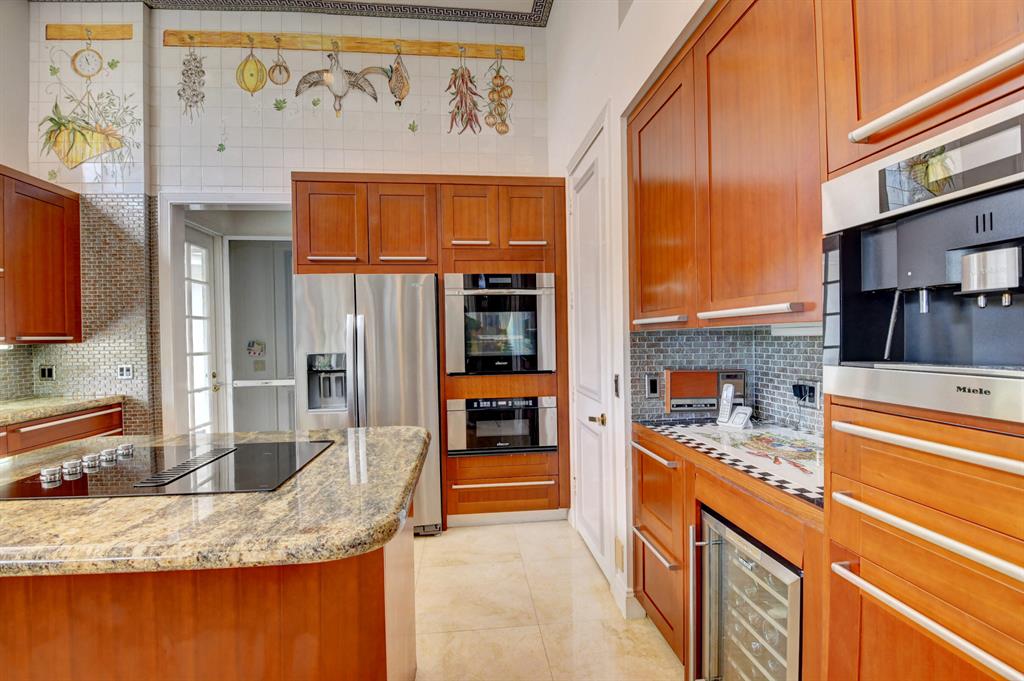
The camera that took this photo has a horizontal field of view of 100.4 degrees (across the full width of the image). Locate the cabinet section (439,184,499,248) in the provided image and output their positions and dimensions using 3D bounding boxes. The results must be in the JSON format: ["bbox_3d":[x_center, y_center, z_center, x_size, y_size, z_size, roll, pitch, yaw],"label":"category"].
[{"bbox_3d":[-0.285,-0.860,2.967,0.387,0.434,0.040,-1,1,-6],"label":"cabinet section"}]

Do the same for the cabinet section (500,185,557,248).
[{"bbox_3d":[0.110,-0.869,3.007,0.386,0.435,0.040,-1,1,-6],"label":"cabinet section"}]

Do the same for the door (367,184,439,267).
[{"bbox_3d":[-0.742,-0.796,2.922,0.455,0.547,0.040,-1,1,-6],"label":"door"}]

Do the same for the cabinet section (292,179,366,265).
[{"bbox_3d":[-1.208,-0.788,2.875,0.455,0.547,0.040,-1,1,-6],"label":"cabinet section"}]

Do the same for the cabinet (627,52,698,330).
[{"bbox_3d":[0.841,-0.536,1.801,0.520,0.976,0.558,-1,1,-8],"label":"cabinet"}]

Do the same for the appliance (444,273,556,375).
[{"bbox_3d":[-0.104,-0.116,3.271,0.771,0.702,0.580,-1,1,-6],"label":"appliance"}]

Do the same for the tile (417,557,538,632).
[{"bbox_3d":[-0.209,1.344,2.256,0.607,0.012,0.580,-1,1,-6],"label":"tile"}]

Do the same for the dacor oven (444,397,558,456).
[{"bbox_3d":[-0.089,0.606,3.271,0.770,0.400,0.560,-1,1,-6],"label":"dacor oven"}]

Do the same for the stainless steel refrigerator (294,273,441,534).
[{"bbox_3d":[-0.985,0.449,3.169,0.910,1.776,0.780,-1,1,-6],"label":"stainless steel refrigerator"}]

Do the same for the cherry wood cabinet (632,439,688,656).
[{"bbox_3d":[0.876,0.846,1.863,0.560,0.766,0.452,-1,1,-8],"label":"cherry wood cabinet"}]

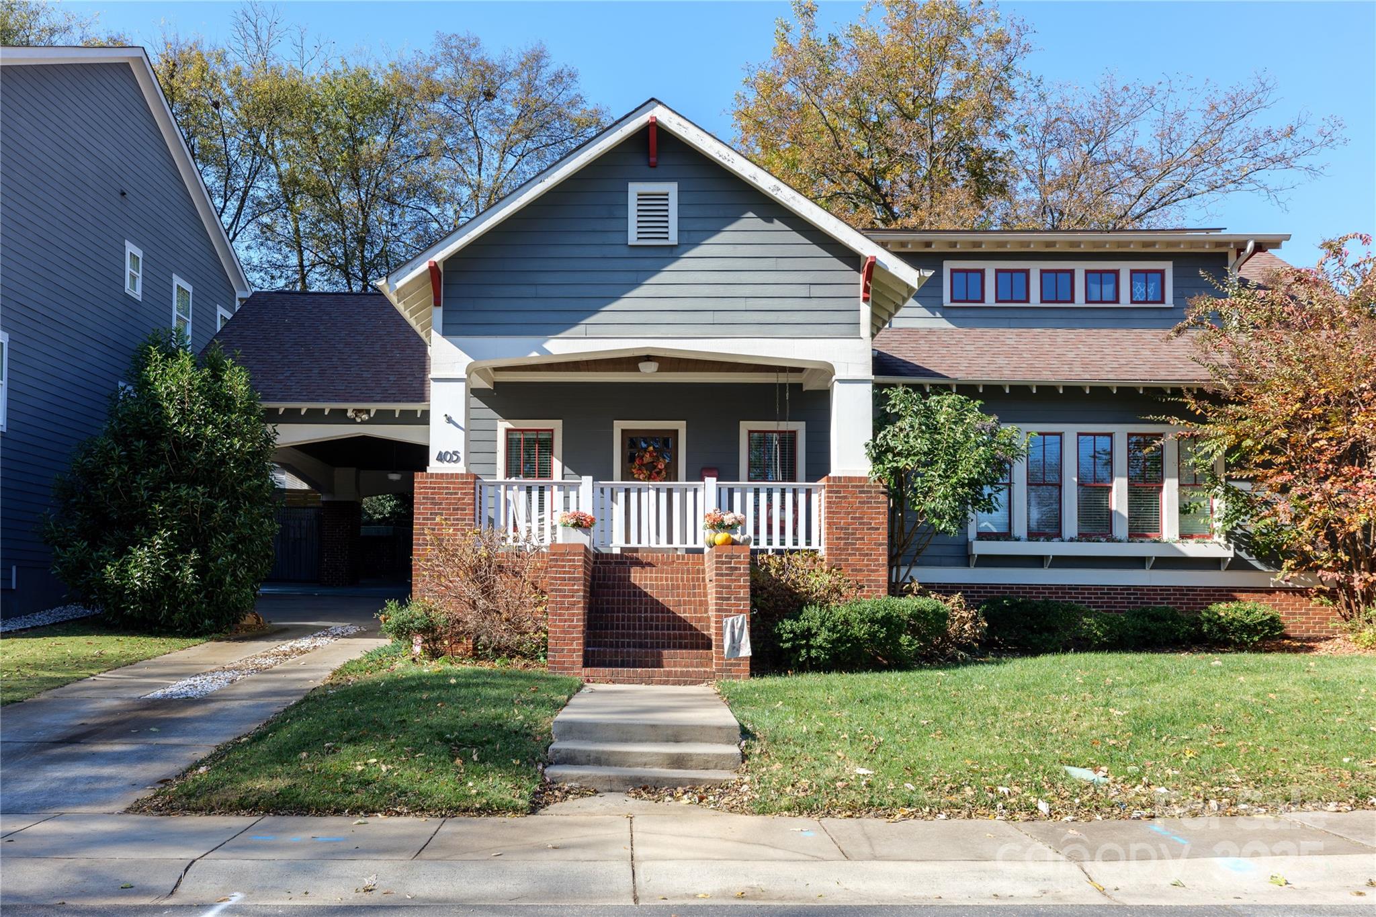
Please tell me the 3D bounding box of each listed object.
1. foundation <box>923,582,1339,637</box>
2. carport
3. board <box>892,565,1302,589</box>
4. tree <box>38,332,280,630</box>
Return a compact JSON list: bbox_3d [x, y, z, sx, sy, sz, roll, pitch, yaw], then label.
[{"bbox_3d":[6.787,2.338,16.500,6.500,0.780,0.250,0,-5,-1],"label":"foundation"},{"bbox_3d":[-6.774,-0.447,22.800,6.000,6.500,8.600,0,-5,-1],"label":"carport"},{"bbox_3d":[6.453,1.835,16.450,6.300,0.300,0.120,0,-5,-1],"label":"board"},{"bbox_3d":[-7.686,0.361,15.600,3.350,4.450,3.100,0,-5,-1],"label":"tree"}]

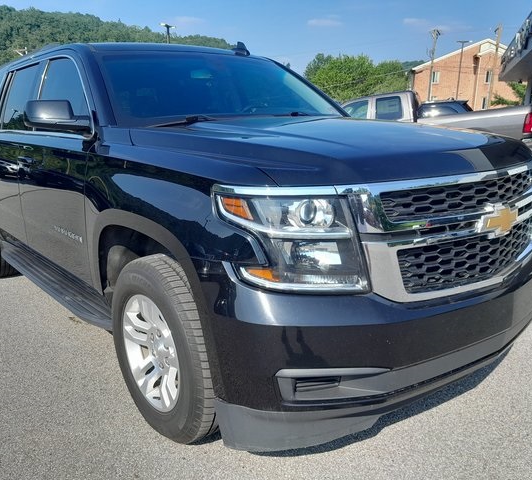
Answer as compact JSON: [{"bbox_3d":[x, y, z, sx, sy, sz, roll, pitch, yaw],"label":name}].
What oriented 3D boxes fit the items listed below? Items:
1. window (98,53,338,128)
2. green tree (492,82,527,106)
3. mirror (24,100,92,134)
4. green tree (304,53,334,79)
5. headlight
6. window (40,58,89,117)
[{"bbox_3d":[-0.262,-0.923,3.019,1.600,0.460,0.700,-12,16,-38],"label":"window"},{"bbox_3d":[15.889,-8.148,32.454,3.500,4.000,3.500,-1,13,0],"label":"green tree"},{"bbox_3d":[-0.936,-0.546,2.203,0.250,0.160,0.200,-12,16,-38],"label":"mirror"},{"bbox_3d":[7.159,-19.301,66.192,6.000,10.500,6.000,-1,13,0],"label":"green tree"},{"bbox_3d":[0.086,0.007,1.576,0.340,0.335,0.400,-12,16,-38],"label":"headlight"},{"bbox_3d":[-1.035,-0.750,2.570,0.140,0.430,0.900,-12,16,-38],"label":"window"}]

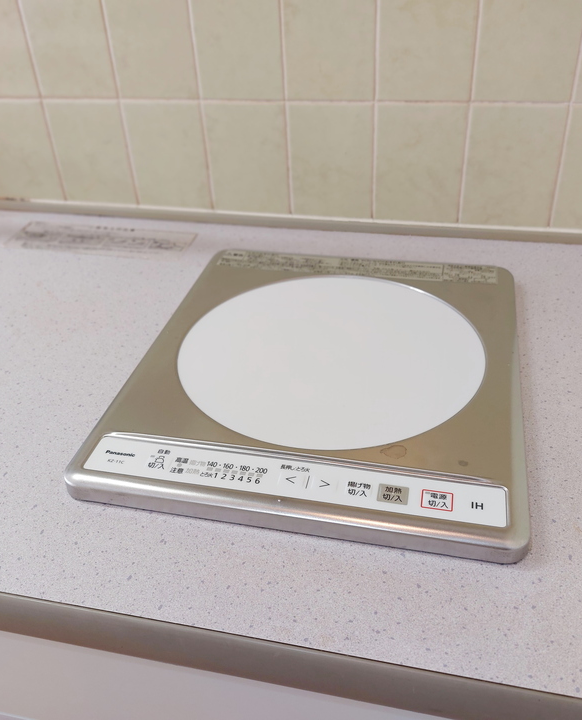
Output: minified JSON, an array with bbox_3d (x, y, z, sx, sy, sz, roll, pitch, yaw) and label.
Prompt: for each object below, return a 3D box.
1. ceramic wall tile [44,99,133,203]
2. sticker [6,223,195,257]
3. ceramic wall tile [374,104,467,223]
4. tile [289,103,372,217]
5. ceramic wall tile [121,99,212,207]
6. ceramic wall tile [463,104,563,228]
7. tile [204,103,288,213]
[{"bbox_3d":[-0.247,-0.259,0.832,0.098,0.125,0.008,5,35,12],"label":"ceramic wall tile"},{"bbox_3d":[-0.231,-0.147,0.812,0.231,0.001,0.069,6,36,13],"label":"sticker"},{"bbox_3d":[0.146,-0.223,0.757,0.098,0.133,0.008,5,35,12],"label":"ceramic wall tile"},{"bbox_3d":[0.048,-0.231,0.776,0.098,0.132,0.008,5,35,12],"label":"tile"},{"bbox_3d":[-0.149,-0.250,0.814,0.098,0.127,0.008,5,35,12],"label":"ceramic wall tile"},{"bbox_3d":[0.244,-0.214,0.738,0.098,0.133,0.008,5,35,12],"label":"ceramic wall tile"},{"bbox_3d":[-0.051,-0.240,0.795,0.098,0.130,0.008,5,35,12],"label":"tile"}]

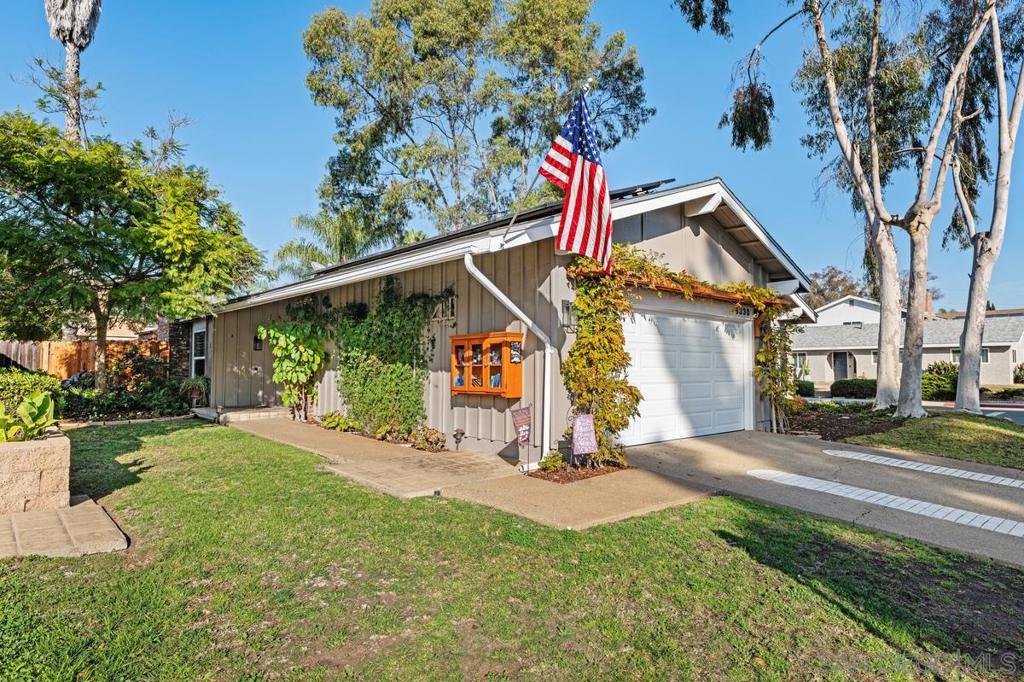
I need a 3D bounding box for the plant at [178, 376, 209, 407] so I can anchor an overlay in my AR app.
[{"bbox_3d":[-7.437,1.181,13.300,0.620,0.680,0.620,3,-4,-43],"label":"plant"}]

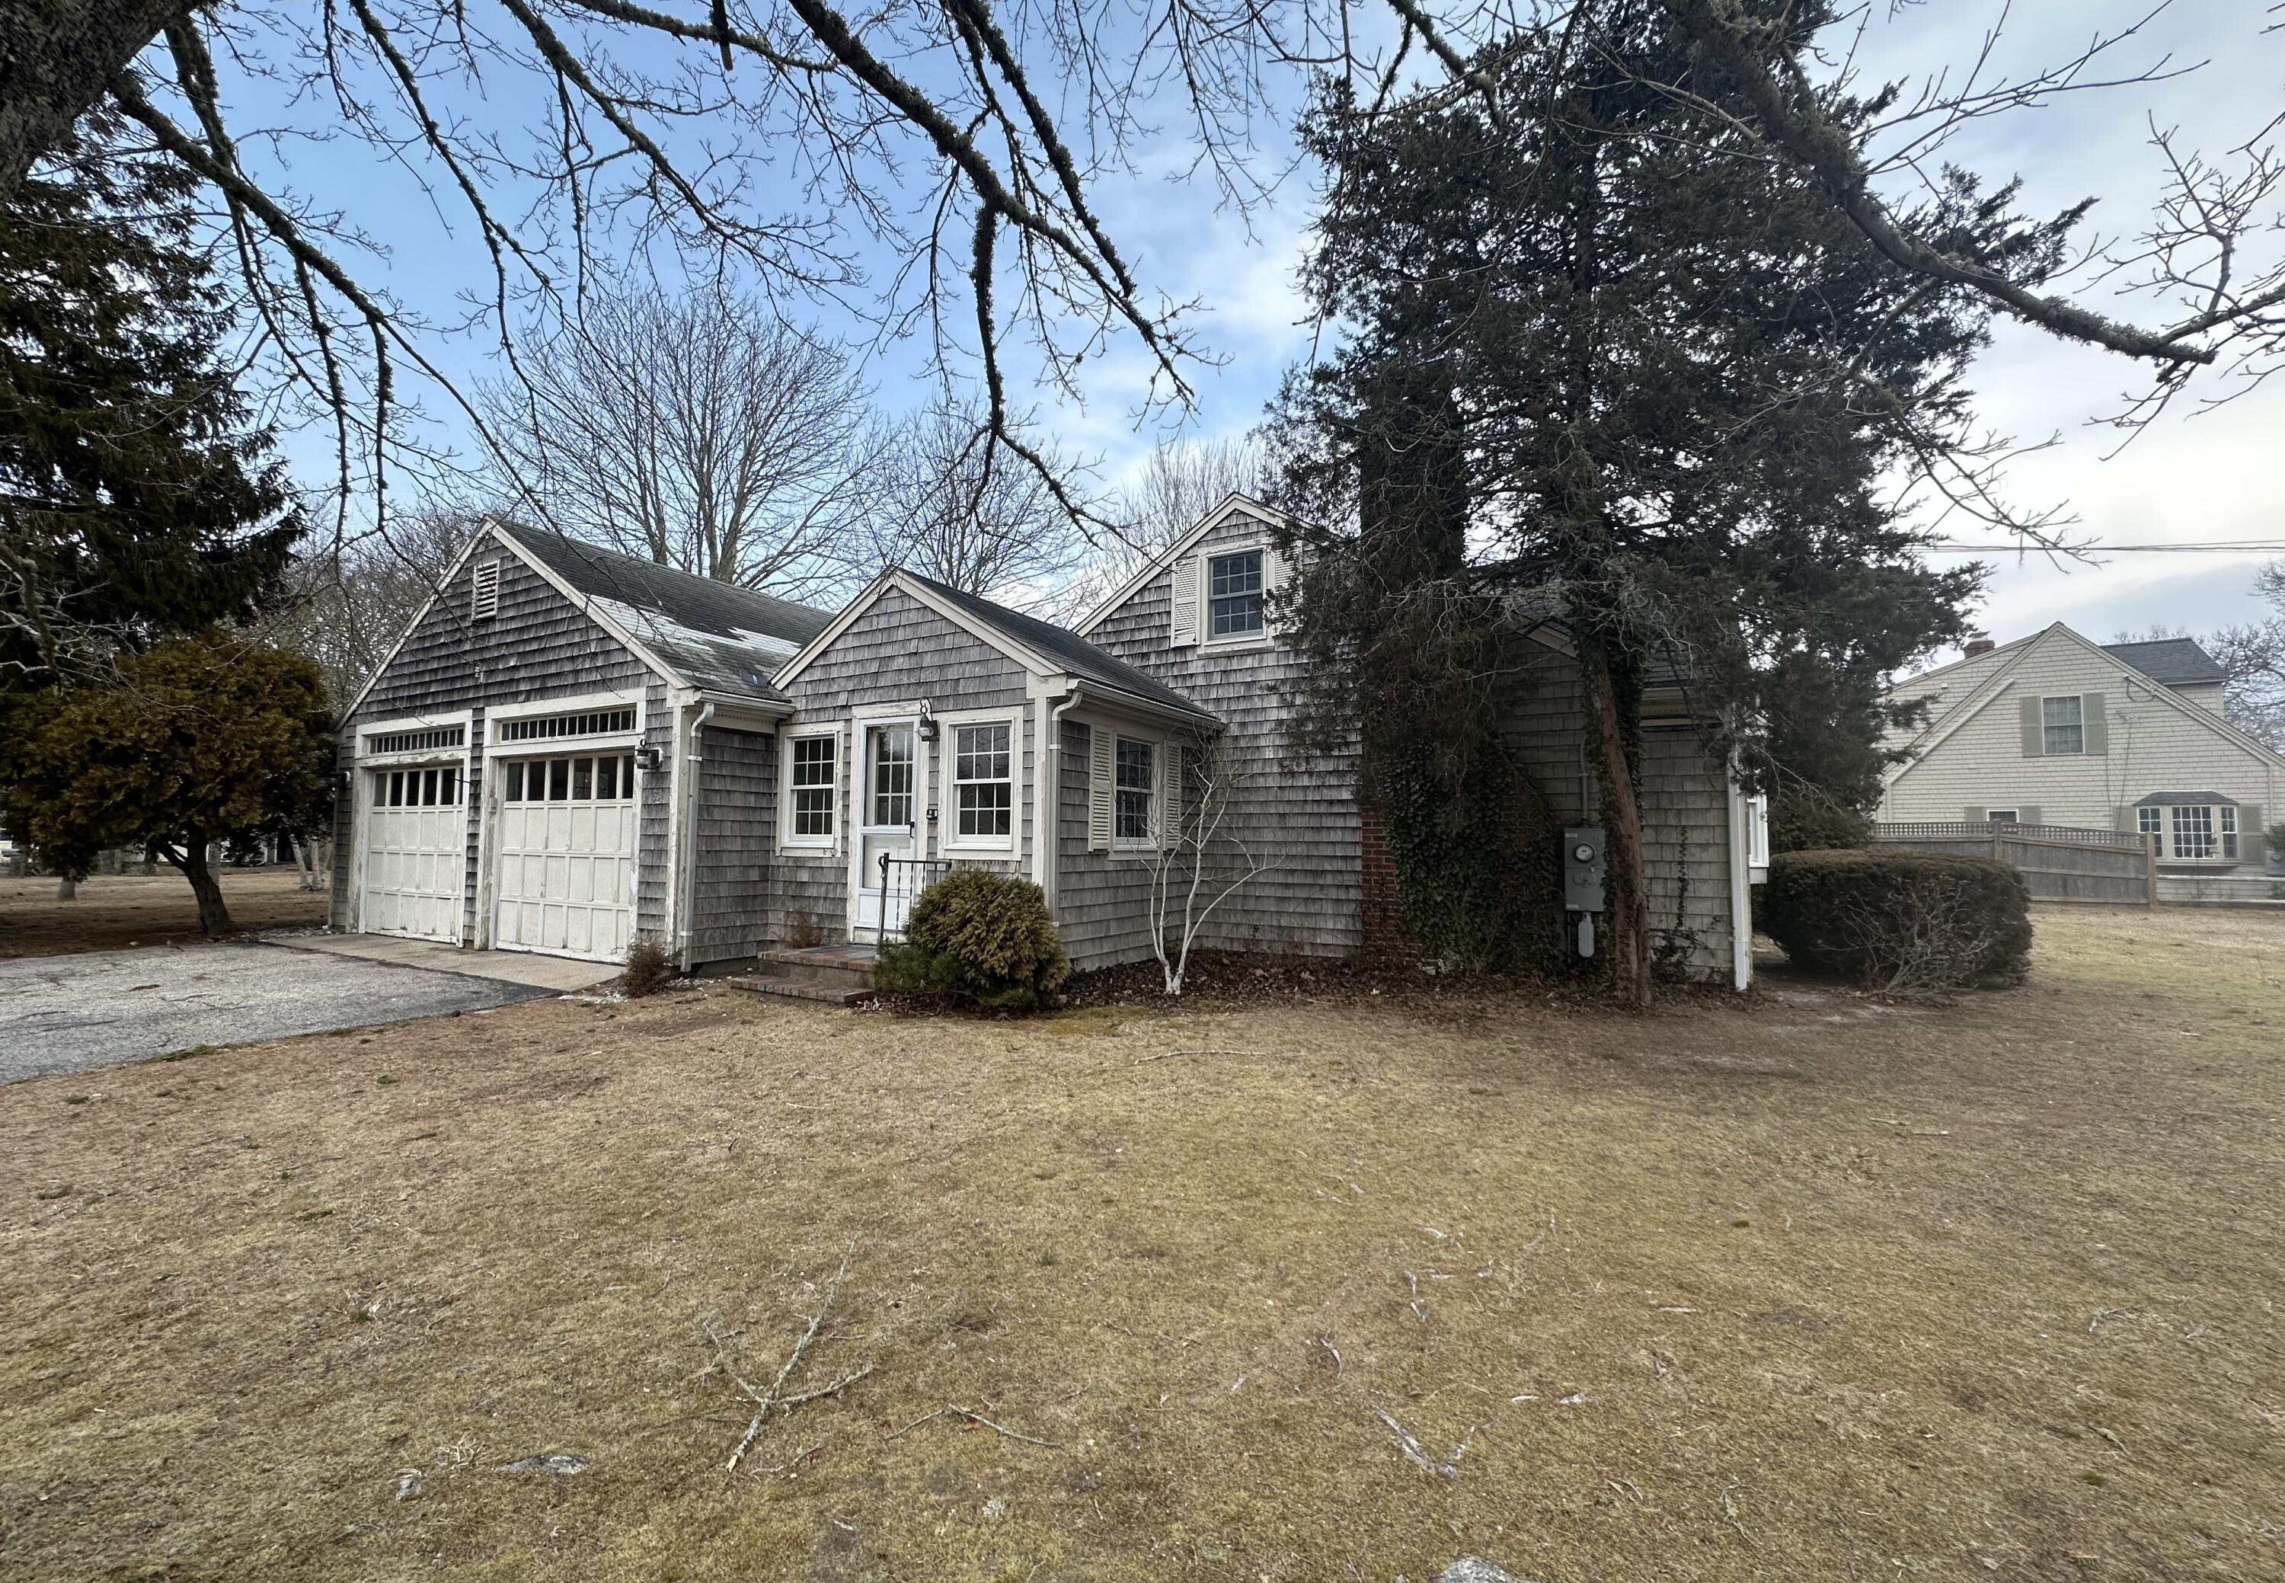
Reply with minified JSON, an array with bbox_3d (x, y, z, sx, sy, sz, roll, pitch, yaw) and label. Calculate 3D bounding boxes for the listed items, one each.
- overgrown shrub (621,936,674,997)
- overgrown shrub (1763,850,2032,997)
[{"bbox_3d":[-4.406,1.500,8.210,0.460,0.520,0.440,-2,-4,30],"label":"overgrown shrub"},{"bbox_3d":[7.440,1.236,9.295,2.050,1.280,1.900,-2,-4,30],"label":"overgrown shrub"}]

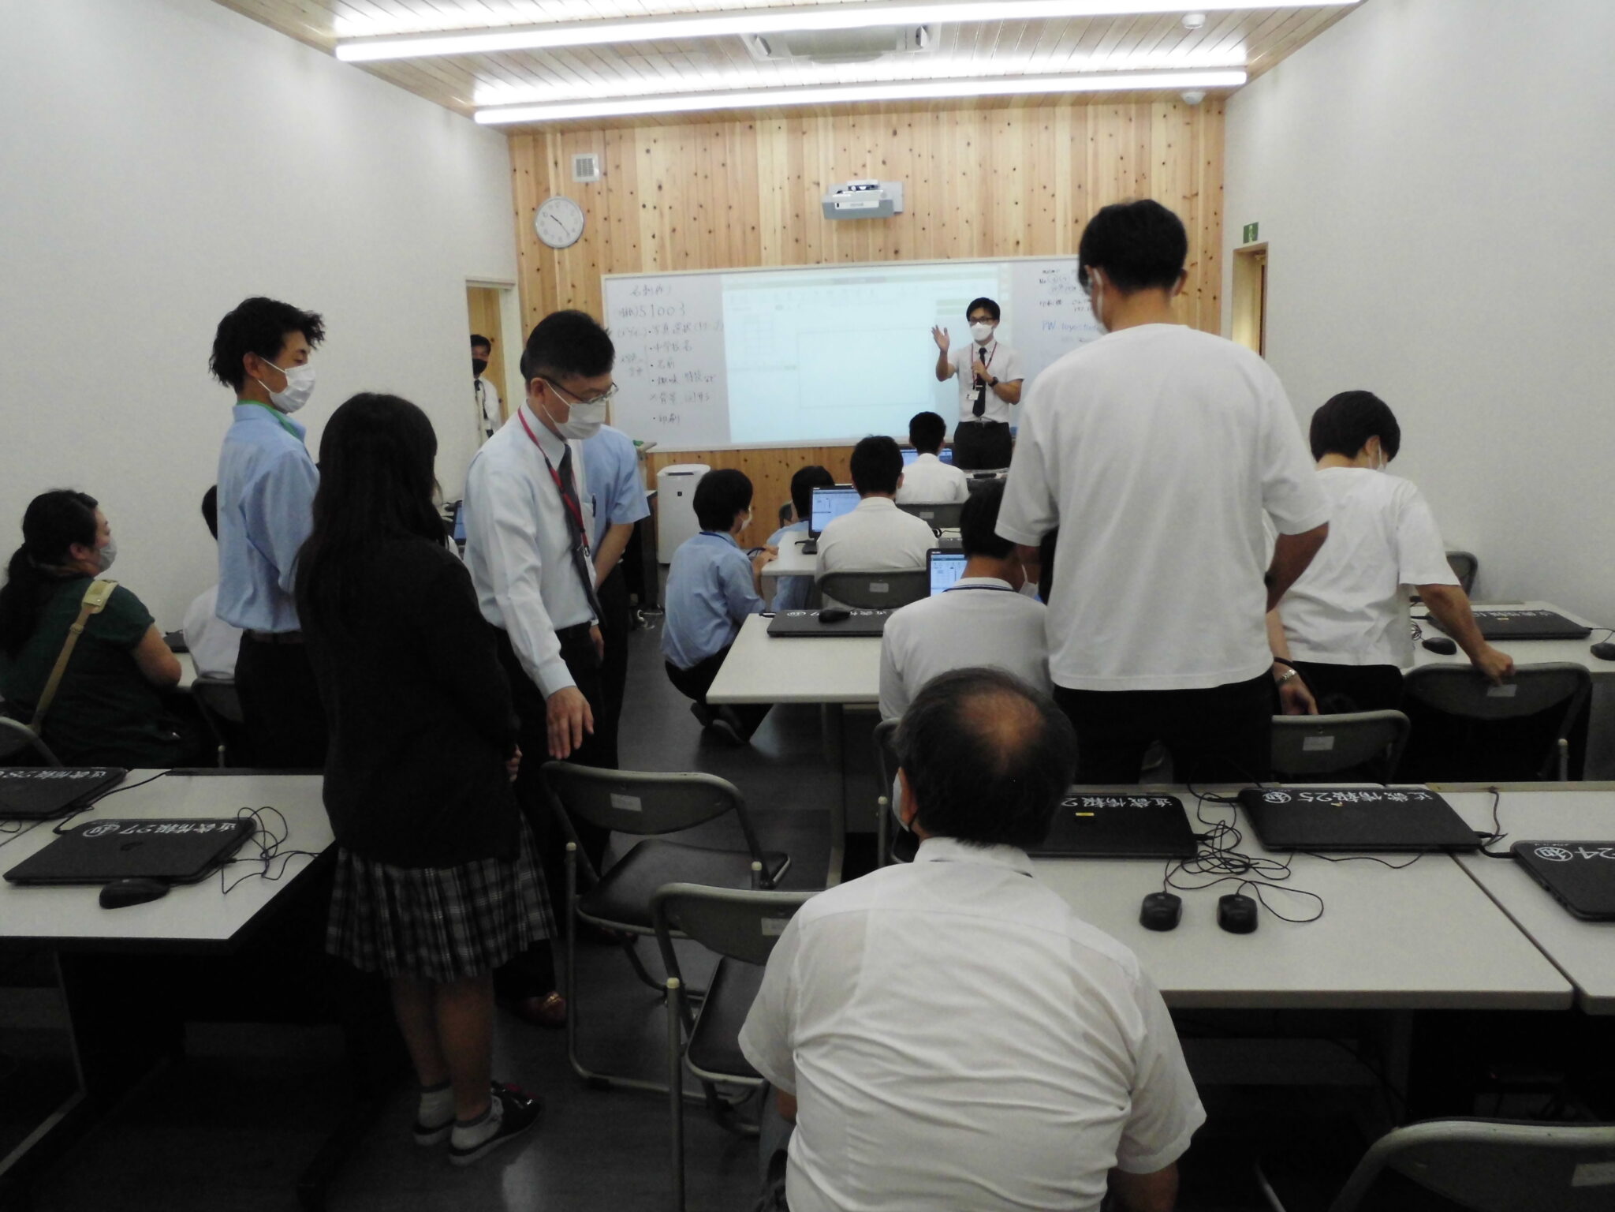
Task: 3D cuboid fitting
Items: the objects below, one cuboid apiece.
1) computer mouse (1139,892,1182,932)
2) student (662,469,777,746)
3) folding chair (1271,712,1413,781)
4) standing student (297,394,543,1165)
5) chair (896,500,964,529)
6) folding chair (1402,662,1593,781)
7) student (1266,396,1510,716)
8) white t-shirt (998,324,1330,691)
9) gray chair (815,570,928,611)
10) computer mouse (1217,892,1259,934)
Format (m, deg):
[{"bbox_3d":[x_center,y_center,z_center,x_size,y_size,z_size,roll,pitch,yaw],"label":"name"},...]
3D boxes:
[{"bbox_3d":[0.562,0.477,1.921,0.063,0.037,0.105,1,14,12],"label":"computer mouse"},{"bbox_3d":[-0.356,0.008,4.844,0.600,1.110,0.460,-11,16,-31],"label":"student"},{"bbox_3d":[1.105,0.564,2.956,0.460,0.770,0.480,-3,14,-5],"label":"folding chair"},{"bbox_3d":[-0.752,0.375,2.386,0.440,1.560,0.370,10,18,41],"label":"standing student"},{"bbox_3d":[0.601,-0.164,6.036,0.460,0.770,0.480,-1,14,5],"label":"chair"},{"bbox_3d":[1.691,0.475,3.220,0.460,0.770,0.480,0,14,10],"label":"folding chair"},{"bbox_3d":[1.395,0.198,2.983,0.530,1.440,0.480,1,14,13],"label":"student"},{"bbox_3d":[0.709,-0.195,2.514,0.630,0.730,0.340,-1,13,3],"label":"white t-shirt"},{"bbox_3d":[0.289,0.198,4.592,0.460,0.770,0.480,-1,14,5],"label":"gray chair"},{"bbox_3d":[0.685,0.482,1.925,0.063,0.037,0.106,1,14,15],"label":"computer mouse"}]

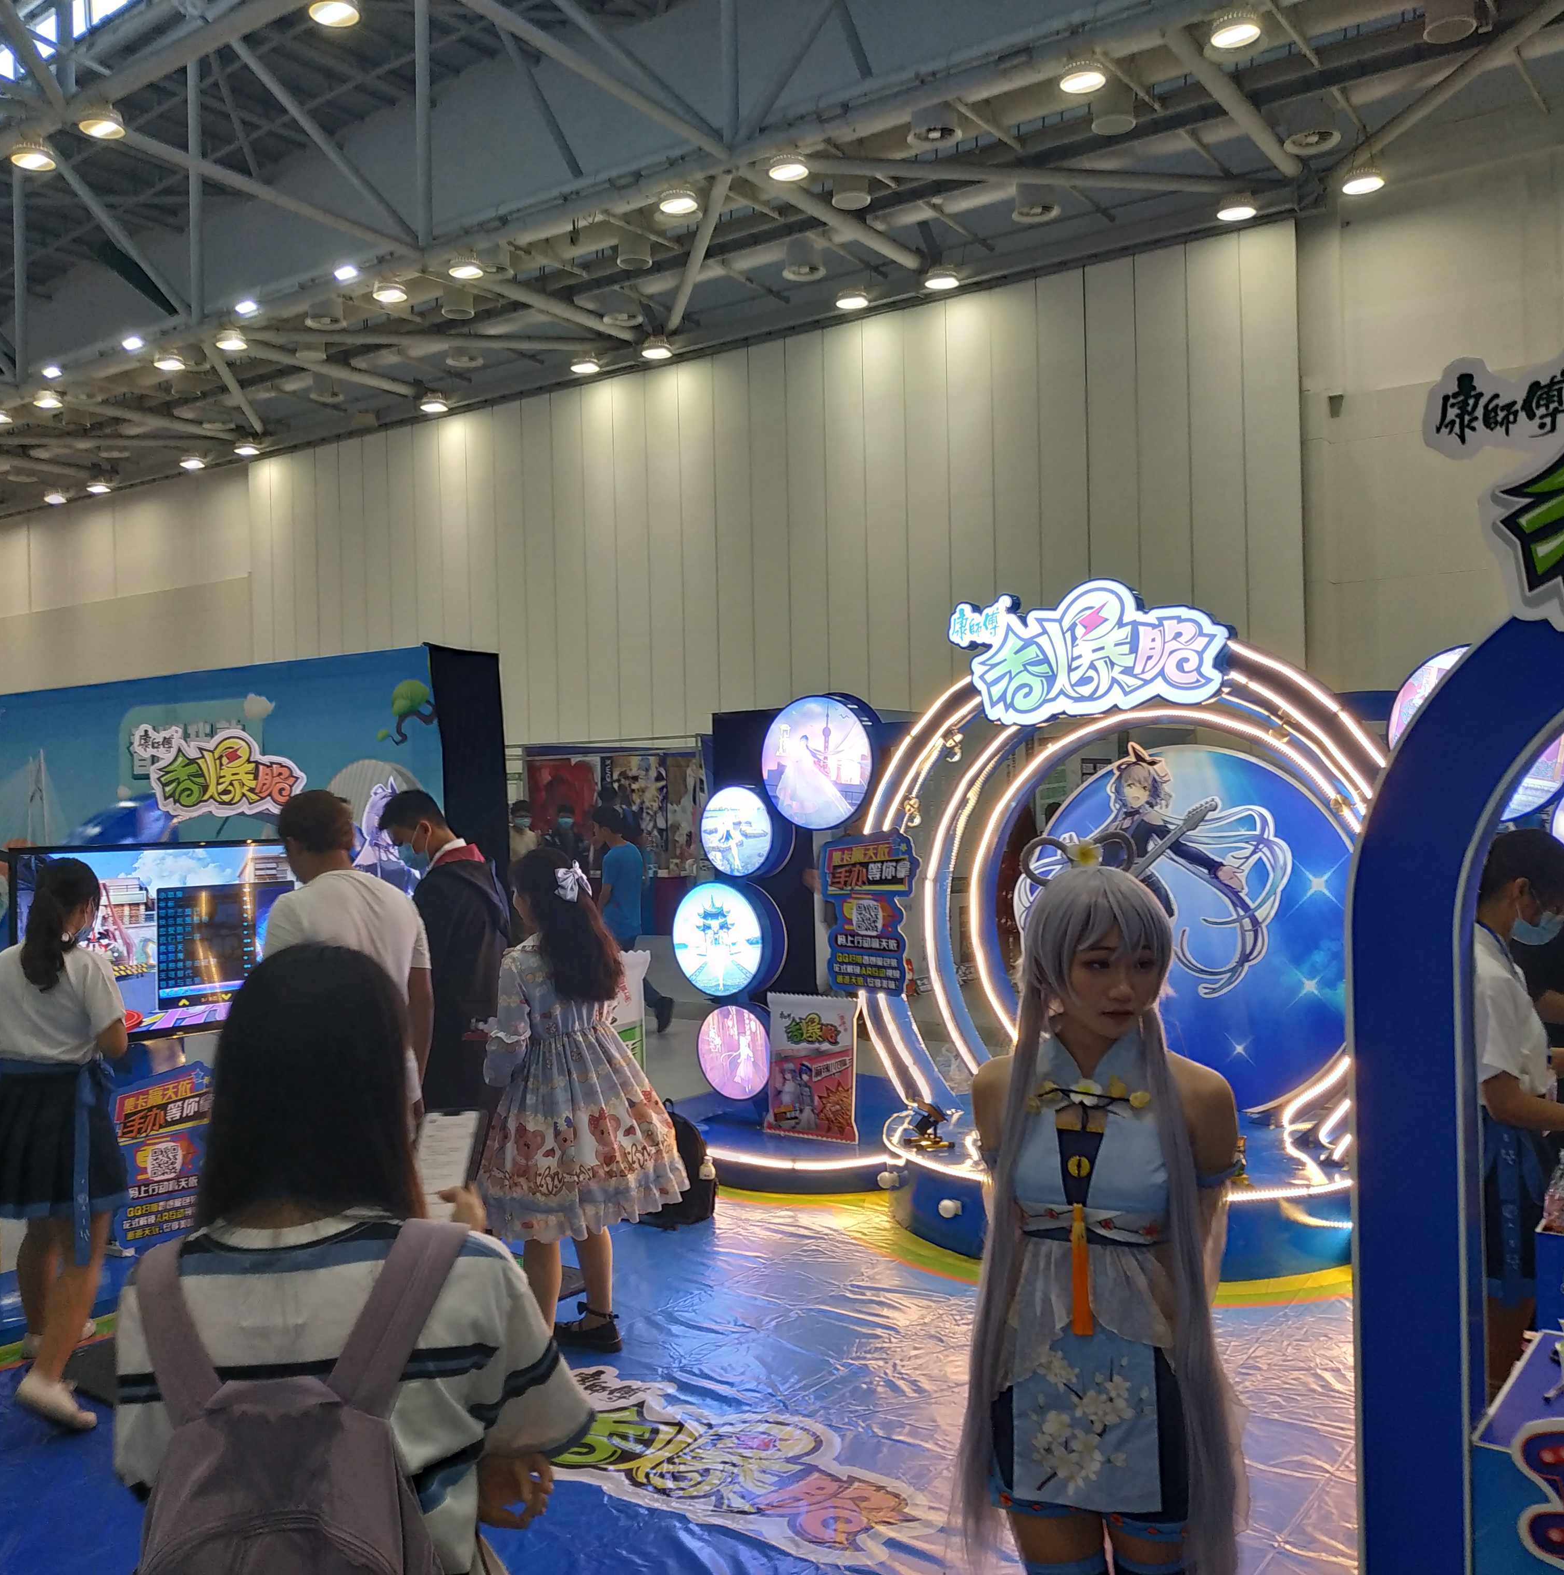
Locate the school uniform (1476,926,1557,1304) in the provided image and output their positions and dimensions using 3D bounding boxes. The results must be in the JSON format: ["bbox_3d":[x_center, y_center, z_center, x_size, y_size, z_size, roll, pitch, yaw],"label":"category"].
[{"bbox_3d":[1.503,0.701,3.150,0.330,0.790,0.420,-1,-1,12],"label":"school uniform"}]

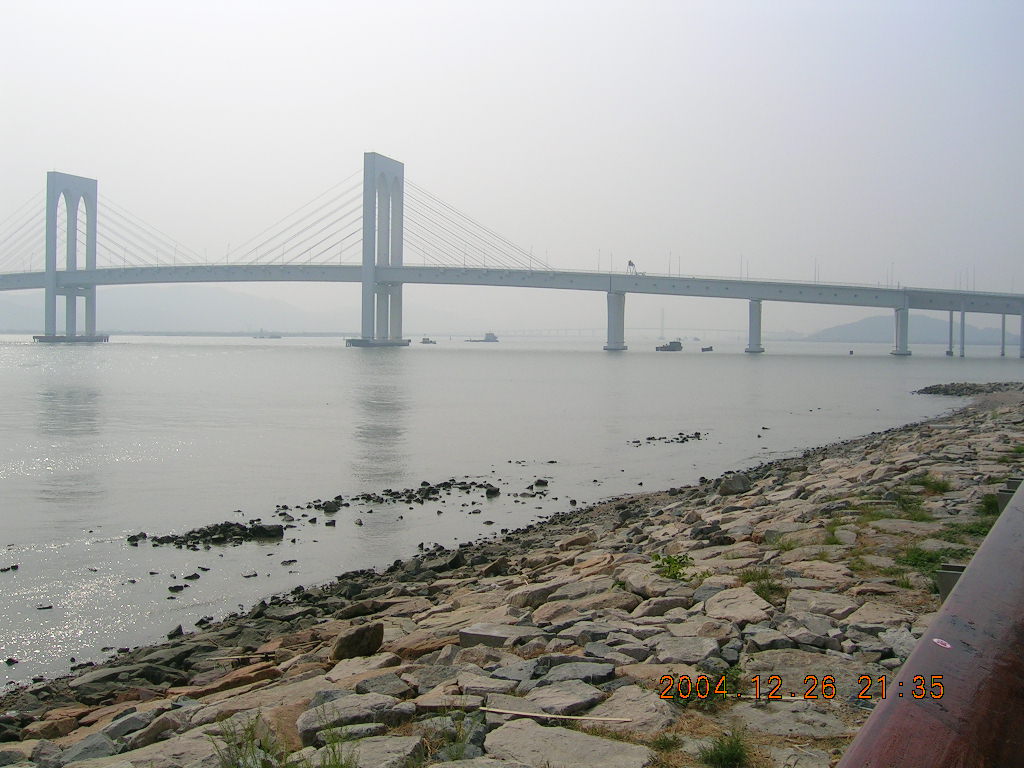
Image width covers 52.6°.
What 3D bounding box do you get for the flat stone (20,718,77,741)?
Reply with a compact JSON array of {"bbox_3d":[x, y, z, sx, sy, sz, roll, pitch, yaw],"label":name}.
[{"bbox_3d":[-4.340,3.236,9.706,0.425,0.145,0.312,-8,-3,-10],"label":"flat stone"}]

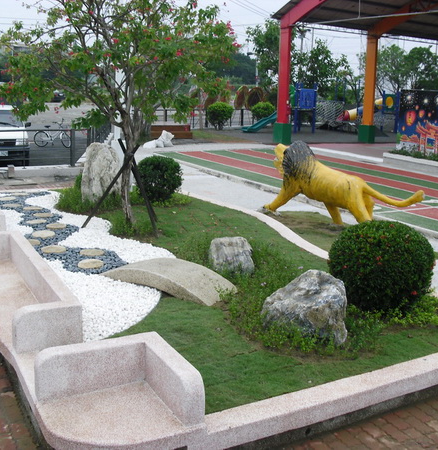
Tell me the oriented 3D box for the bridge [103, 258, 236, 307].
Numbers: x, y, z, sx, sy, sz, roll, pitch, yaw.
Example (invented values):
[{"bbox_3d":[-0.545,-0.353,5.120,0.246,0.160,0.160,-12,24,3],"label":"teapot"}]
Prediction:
[{"bbox_3d":[-0.563,0.542,6.763,1.560,0.260,0.560,10,15,35],"label":"bridge"}]

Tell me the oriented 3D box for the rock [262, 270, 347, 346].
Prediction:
[{"bbox_3d":[0.722,0.708,5.339,0.703,0.582,0.527,2,13,0],"label":"rock"}]

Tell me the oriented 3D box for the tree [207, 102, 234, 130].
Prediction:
[{"bbox_3d":[0.103,-5.900,33.865,1.423,1.523,1.423,2,13,0],"label":"tree"}]

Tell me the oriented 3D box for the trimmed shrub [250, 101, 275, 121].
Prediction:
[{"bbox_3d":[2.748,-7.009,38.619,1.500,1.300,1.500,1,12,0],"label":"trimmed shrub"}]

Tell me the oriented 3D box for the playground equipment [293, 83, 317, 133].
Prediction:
[{"bbox_3d":[4.714,-6.344,33.795,1.200,2.700,1.200,3,12,10],"label":"playground equipment"}]

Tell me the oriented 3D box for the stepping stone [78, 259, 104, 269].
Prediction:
[{"bbox_3d":[-1.516,0.462,7.405,0.296,0.040,0.296,2,13,0],"label":"stepping stone"}]

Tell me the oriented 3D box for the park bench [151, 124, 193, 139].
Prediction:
[{"bbox_3d":[-2.106,-4.142,27.871,1.782,0.560,0.520,-5,14,-28],"label":"park bench"}]

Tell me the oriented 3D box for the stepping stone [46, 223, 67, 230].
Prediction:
[{"bbox_3d":[-2.469,0.035,9.483,0.310,0.050,0.320,-2,12,-15],"label":"stepping stone"}]

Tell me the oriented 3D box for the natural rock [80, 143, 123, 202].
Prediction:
[{"bbox_3d":[-2.130,-0.933,11.430,0.720,1.130,0.500,0,12,-5],"label":"natural rock"}]

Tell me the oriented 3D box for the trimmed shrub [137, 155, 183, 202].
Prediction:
[{"bbox_3d":[-1.048,-0.823,11.217,0.817,0.858,0.817,2,13,0],"label":"trimmed shrub"}]

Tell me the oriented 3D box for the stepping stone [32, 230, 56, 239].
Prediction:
[{"bbox_3d":[-2.500,0.154,8.918,0.340,0.050,0.360,-2,12,-15],"label":"stepping stone"}]

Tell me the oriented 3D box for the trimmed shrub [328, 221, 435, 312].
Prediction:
[{"bbox_3d":[1.561,0.403,6.028,1.000,0.900,1.000,5,12,15],"label":"trimmed shrub"}]

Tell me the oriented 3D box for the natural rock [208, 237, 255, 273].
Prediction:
[{"bbox_3d":[0.153,0.358,7.269,0.509,0.388,0.408,2,13,0],"label":"natural rock"}]

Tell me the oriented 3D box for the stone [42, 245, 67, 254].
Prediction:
[{"bbox_3d":[-2.145,0.331,8.131,0.330,0.050,0.350,-2,12,-15],"label":"stone"}]

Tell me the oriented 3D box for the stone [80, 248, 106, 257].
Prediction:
[{"bbox_3d":[-1.619,0.374,7.988,0.320,0.050,0.330,-2,12,-15],"label":"stone"}]

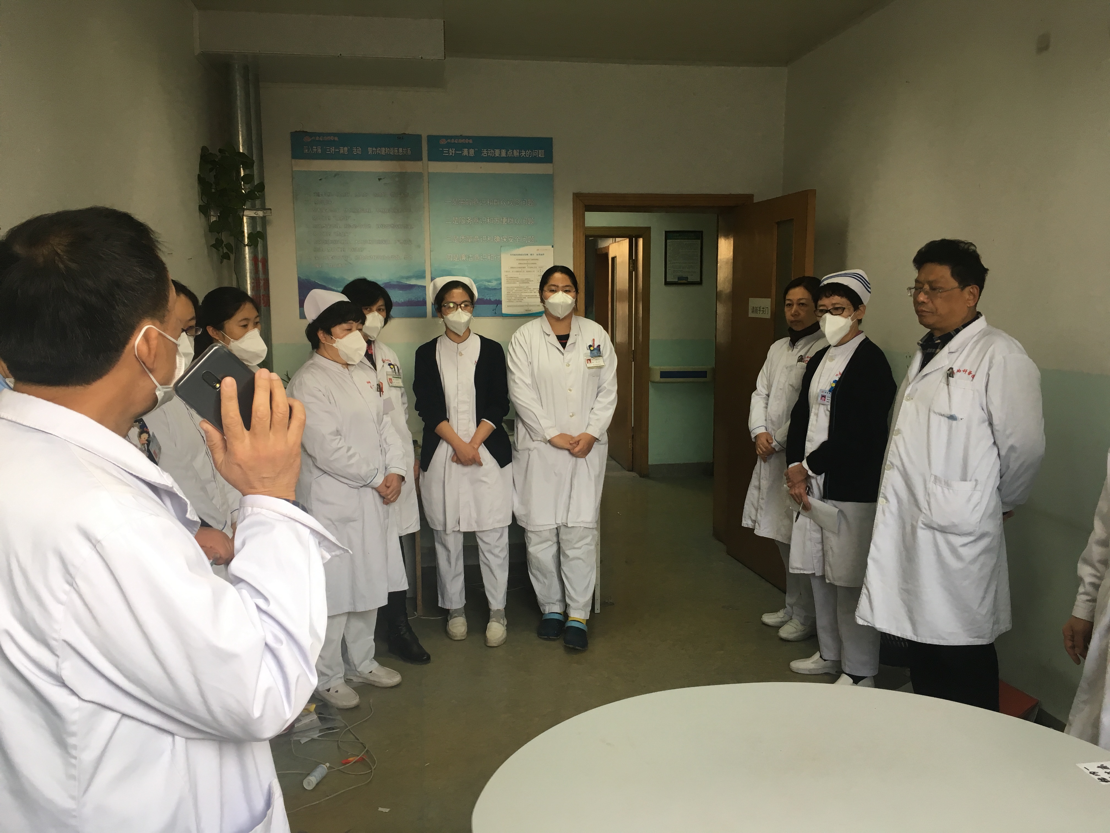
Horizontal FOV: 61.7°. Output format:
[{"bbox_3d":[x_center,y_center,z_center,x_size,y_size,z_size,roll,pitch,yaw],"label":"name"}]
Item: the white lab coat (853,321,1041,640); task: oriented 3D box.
[{"bbox_3d":[1.183,0.193,2.796,0.410,0.990,0.510,-3,7,-16],"label":"white lab coat"}]

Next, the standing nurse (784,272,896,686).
[{"bbox_3d":[1.119,0.249,3.669,0.370,1.630,0.470,-3,8,-22],"label":"standing nurse"}]

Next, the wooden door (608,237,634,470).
[{"bbox_3d":[0.597,-0.574,8.572,0.045,2.030,0.920,-2,7,-9],"label":"wooden door"}]

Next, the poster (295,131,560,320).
[{"bbox_3d":[-0.714,-1.052,5.182,1.430,1.005,0.020,-1,7,-8],"label":"poster"}]

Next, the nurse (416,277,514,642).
[{"bbox_3d":[-0.409,0.197,4.171,0.460,1.630,0.320,-2,7,-10],"label":"nurse"}]

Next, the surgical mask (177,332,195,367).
[{"bbox_3d":[-1.115,-0.195,2.770,0.085,0.130,0.135,4,9,34],"label":"surgical mask"}]

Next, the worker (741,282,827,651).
[{"bbox_3d":[1.111,0.182,4.240,0.330,1.620,0.460,-5,9,-34],"label":"worker"}]

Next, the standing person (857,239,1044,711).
[{"bbox_3d":[1.183,0.323,2.822,0.410,1.695,0.510,-3,7,-16],"label":"standing person"}]

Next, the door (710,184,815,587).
[{"bbox_3d":[1.142,-0.132,5.020,0.050,2.030,0.950,-2,7,-11],"label":"door"}]

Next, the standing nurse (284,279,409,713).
[{"bbox_3d":[-0.808,0.303,3.555,0.380,1.580,0.480,4,9,33],"label":"standing nurse"}]

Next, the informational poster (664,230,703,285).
[{"bbox_3d":[1.090,-1.334,7.836,0.327,0.442,0.025,-1,7,-8],"label":"informational poster"}]

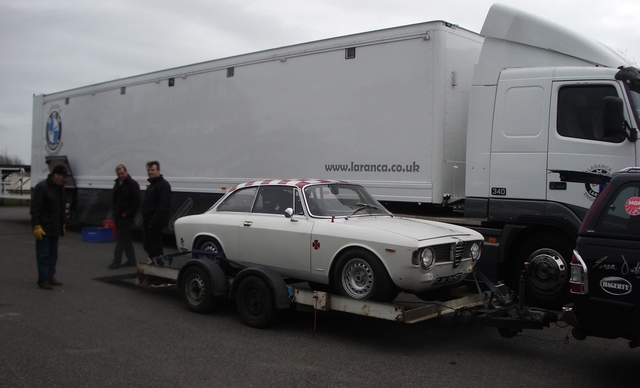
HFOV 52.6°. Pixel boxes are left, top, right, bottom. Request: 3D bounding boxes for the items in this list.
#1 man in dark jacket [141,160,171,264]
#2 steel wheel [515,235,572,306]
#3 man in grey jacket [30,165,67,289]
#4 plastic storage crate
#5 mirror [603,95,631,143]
[{"bbox_3d":[-2.873,0.349,11.300,0.520,1.850,0.360,2,1,35],"label":"man in dark jacket"},{"bbox_3d":[2.980,0.985,8.280,0.310,1.000,1.000,0,1,-38],"label":"steel wheel"},{"bbox_3d":[-3.881,0.457,9.250,0.380,1.760,0.530,1,1,10],"label":"man in grey jacket"},{"bbox_3d":[-5.323,0.980,15.550,0.600,0.340,0.400,1,1,16],"label":"plastic storage crate"},{"bbox_3d":[3.448,-0.863,7.500,0.220,0.530,0.380,2,2,43],"label":"mirror"}]

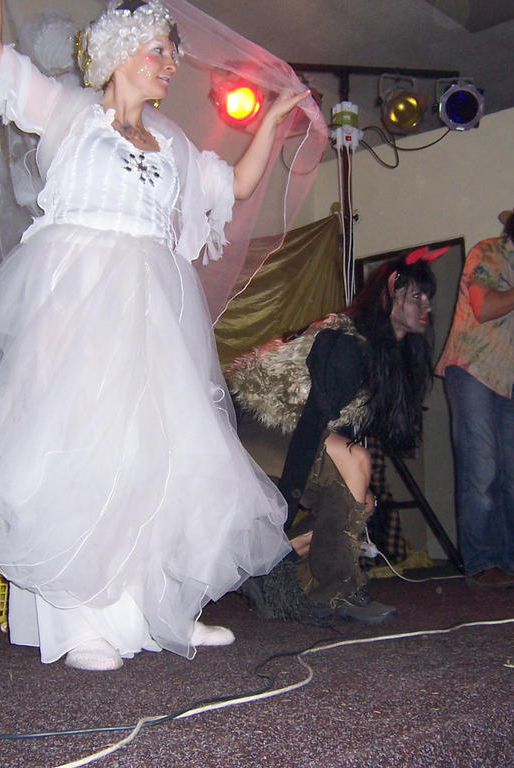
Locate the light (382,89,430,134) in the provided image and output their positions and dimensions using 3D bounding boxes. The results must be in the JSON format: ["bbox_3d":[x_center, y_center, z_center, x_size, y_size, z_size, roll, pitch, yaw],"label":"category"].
[{"bbox_3d":[0.695,-1.270,4.566,0.220,0.210,0.220,0,12,-7],"label":"light"}]

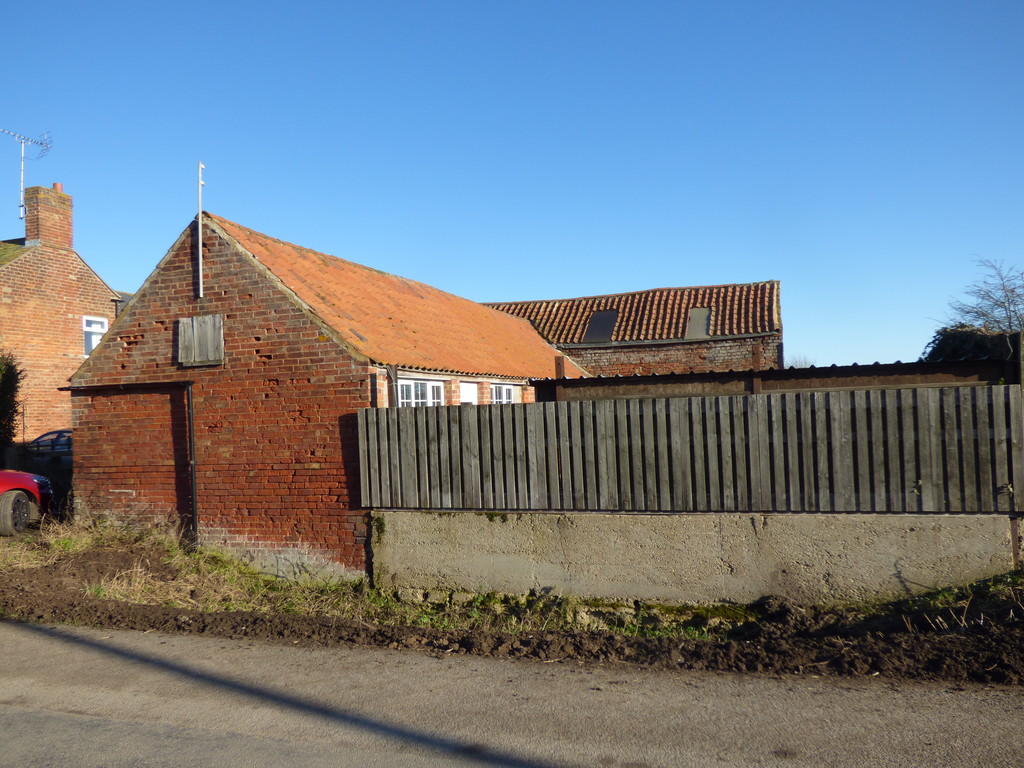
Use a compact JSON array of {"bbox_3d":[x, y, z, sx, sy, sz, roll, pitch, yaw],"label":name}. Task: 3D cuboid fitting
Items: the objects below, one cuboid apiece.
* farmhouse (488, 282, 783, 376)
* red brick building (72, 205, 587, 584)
[{"bbox_3d":[3.191,-0.116,23.947,9.950,5.400,3.850,-3,-2,19],"label":"farmhouse"},{"bbox_3d":[-1.733,0.195,16.657,4.970,4.730,13.820,-3,-2,19],"label":"red brick building"}]

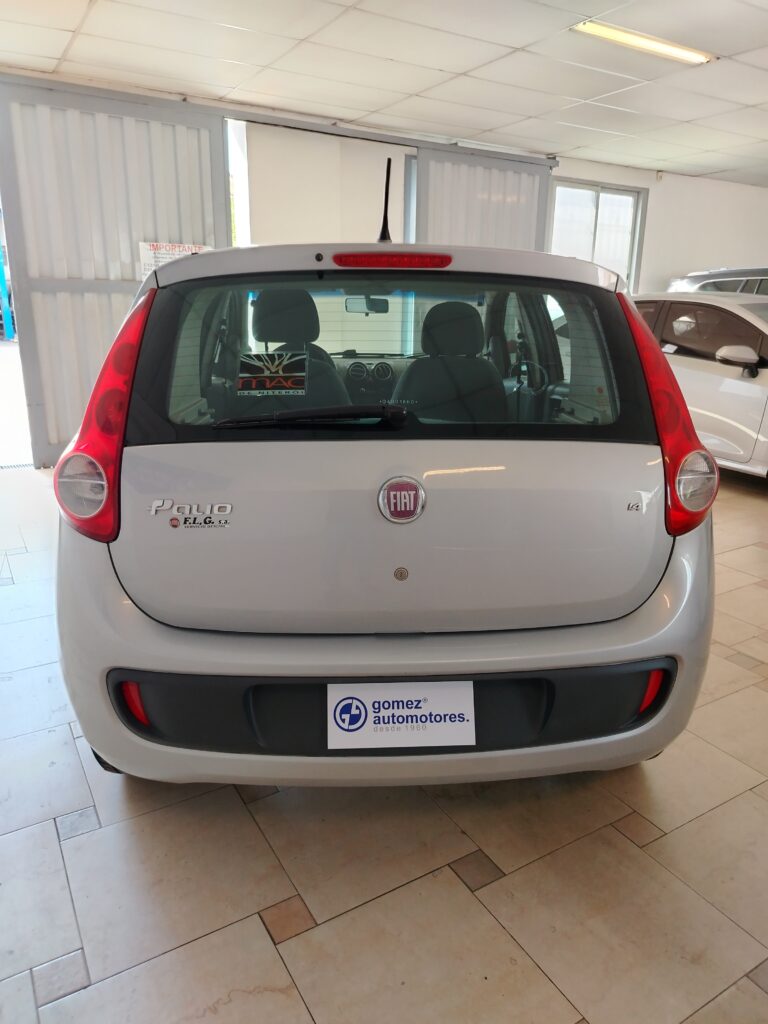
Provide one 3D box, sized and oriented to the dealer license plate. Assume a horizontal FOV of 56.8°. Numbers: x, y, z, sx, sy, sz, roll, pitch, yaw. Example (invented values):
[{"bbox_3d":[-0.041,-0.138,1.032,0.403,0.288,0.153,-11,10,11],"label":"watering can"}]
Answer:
[{"bbox_3d":[0.035,0.411,1.437,0.297,0.132,0.010,-1,-6,-4],"label":"dealer license plate"}]

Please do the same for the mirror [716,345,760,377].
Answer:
[{"bbox_3d":[2.450,-1.043,4.896,0.250,0.200,0.150,-7,18,-24],"label":"mirror"}]

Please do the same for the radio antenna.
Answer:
[{"bbox_3d":[0.008,-0.784,1.803,0.034,0.240,0.034,-1,57,-4],"label":"radio antenna"}]

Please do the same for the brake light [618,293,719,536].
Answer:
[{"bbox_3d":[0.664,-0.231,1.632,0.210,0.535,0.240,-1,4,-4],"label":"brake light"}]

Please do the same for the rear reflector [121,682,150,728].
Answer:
[{"bbox_3d":[-0.525,0.407,1.501,0.055,0.103,0.035,4,16,11],"label":"rear reflector"}]

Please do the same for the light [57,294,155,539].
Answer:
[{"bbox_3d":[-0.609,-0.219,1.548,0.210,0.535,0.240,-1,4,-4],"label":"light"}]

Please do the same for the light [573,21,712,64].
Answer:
[{"bbox_3d":[1.634,-2.896,4.402,1.170,0.050,0.170,-9,19,-31],"label":"light"}]

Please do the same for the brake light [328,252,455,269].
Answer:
[{"bbox_3d":[0.021,-0.583,1.643,0.278,0.034,0.030,-1,16,-4],"label":"brake light"}]

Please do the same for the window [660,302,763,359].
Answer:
[{"bbox_3d":[2.458,-1.345,5.298,0.080,0.400,0.870,12,9,-28],"label":"window"}]

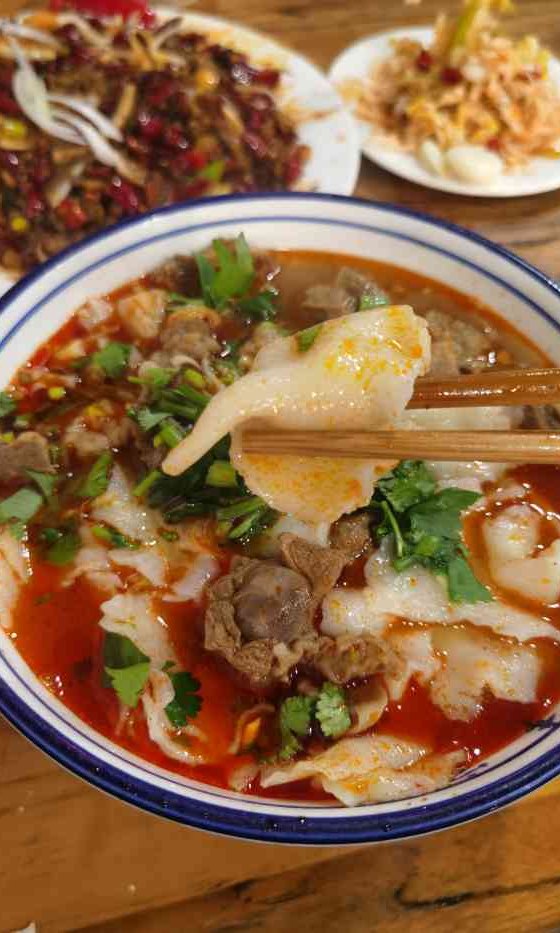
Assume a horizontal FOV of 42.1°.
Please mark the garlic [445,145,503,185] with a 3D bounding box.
[{"bbox_3d":[0.095,-0.148,0.356,0.029,0.015,0.018,24,59,12],"label":"garlic"}]

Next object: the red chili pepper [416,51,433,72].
[{"bbox_3d":[0.076,-0.213,0.384,0.008,0.010,0.009,12,57,4],"label":"red chili pepper"}]

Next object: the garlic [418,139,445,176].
[{"bbox_3d":[0.074,-0.151,0.356,0.011,0.013,0.022,-16,59,-13],"label":"garlic"}]

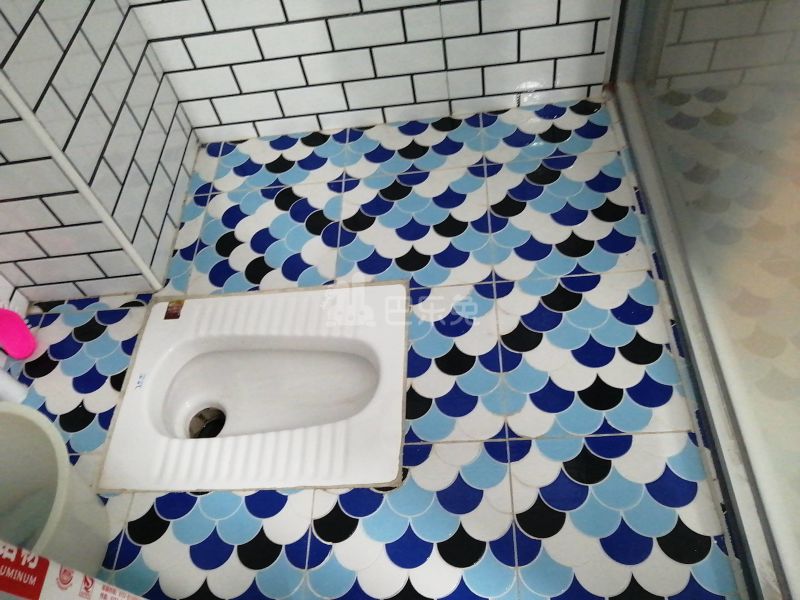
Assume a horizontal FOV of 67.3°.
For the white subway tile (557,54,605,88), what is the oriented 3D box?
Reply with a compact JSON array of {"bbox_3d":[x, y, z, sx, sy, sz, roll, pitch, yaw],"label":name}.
[{"bbox_3d":[0.383,-0.491,1.286,0.100,0.071,0.010,-4,55,7],"label":"white subway tile"}]

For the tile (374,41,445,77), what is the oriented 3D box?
[{"bbox_3d":[0.021,-0.514,1.277,0.150,0.071,0.009,-4,54,7],"label":"tile"}]

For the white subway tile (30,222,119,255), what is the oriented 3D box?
[{"bbox_3d":[-0.575,-0.107,1.071,0.148,0.071,0.010,-4,55,7],"label":"white subway tile"}]

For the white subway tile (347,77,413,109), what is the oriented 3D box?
[{"bbox_3d":[-0.045,-0.462,1.335,0.149,0.071,0.010,-4,55,7],"label":"white subway tile"}]

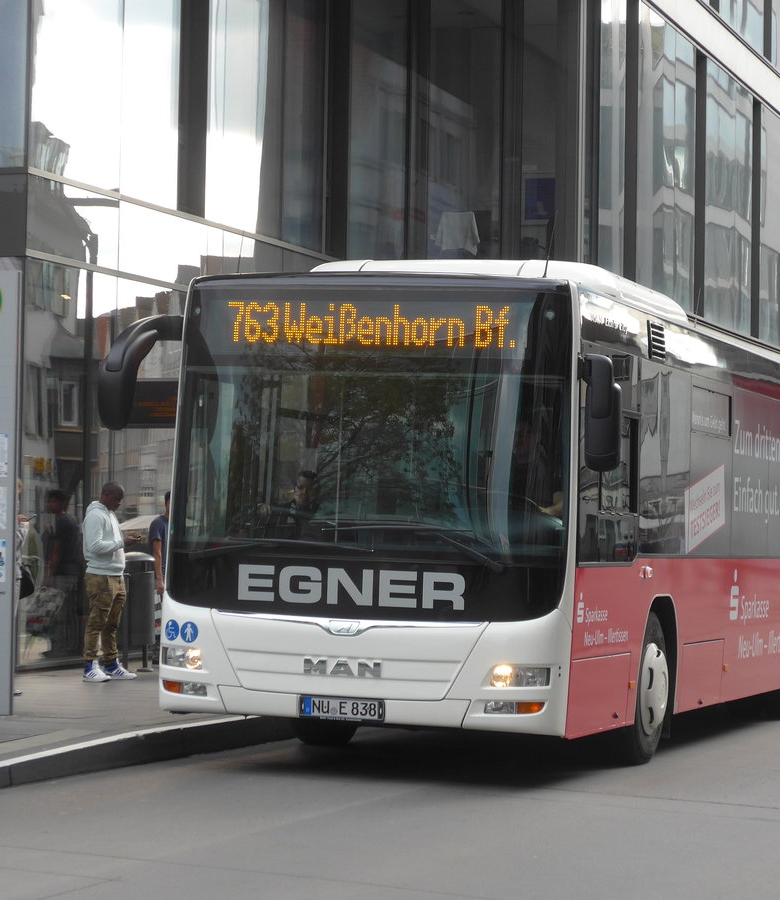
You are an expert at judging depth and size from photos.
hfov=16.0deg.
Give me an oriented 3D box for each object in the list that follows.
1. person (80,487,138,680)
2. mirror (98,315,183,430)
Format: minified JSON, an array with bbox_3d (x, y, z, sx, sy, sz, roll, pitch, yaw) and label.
[{"bbox_3d":[-2.475,1.161,24.300,0.420,1.735,0.450,0,-2,21],"label":"person"},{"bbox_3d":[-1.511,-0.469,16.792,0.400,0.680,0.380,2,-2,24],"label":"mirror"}]

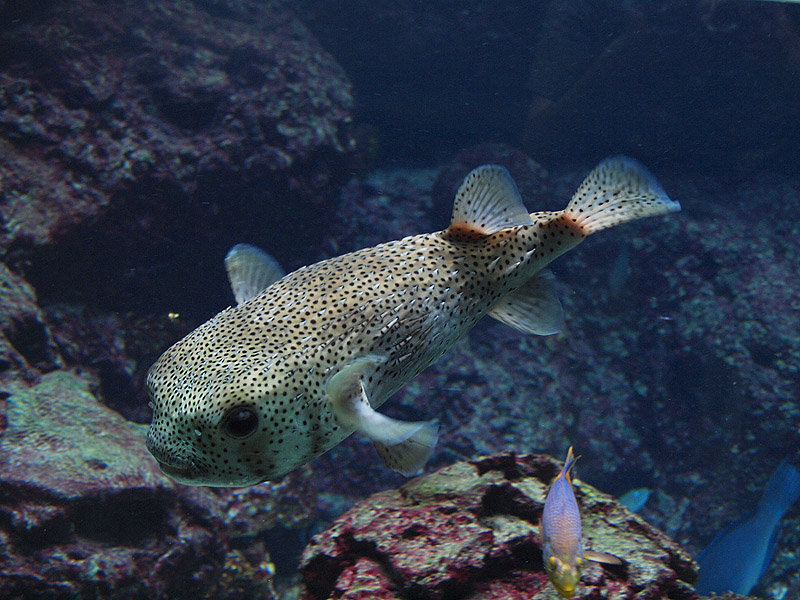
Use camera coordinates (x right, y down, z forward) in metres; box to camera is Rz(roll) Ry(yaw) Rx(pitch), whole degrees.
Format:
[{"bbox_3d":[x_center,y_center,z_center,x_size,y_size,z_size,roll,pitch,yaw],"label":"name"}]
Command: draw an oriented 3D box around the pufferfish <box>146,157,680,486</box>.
[{"bbox_3d":[0.005,0.010,1.118,0.480,0.160,0.190,-29,21,-28],"label":"pufferfish"}]

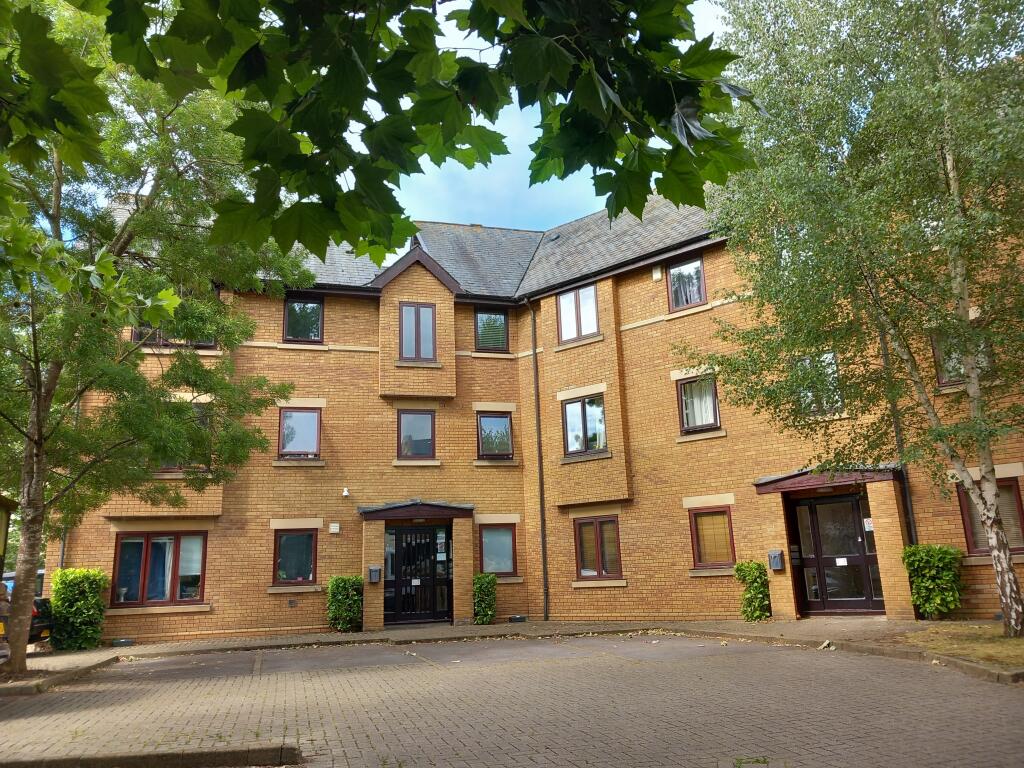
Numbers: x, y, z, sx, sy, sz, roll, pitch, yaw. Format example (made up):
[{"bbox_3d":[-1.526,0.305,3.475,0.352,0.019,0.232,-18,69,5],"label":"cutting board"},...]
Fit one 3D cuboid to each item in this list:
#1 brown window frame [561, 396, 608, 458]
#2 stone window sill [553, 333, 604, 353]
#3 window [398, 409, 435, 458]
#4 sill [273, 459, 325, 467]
[{"bbox_3d":[1.640,0.938,17.908,1.131,1.327,0.120,-13,-18,36],"label":"brown window frame"},{"bbox_3d":[1.575,-0.908,18.272,1.353,0.132,0.160,-13,-18,38],"label":"stone window sill"},{"bbox_3d":[-2.218,1.186,18.618,0.881,1.194,0.120,2,-15,-14],"label":"window"},{"bbox_3d":[-4.725,1.782,17.748,1.118,0.118,0.150,2,-15,-14],"label":"sill"}]

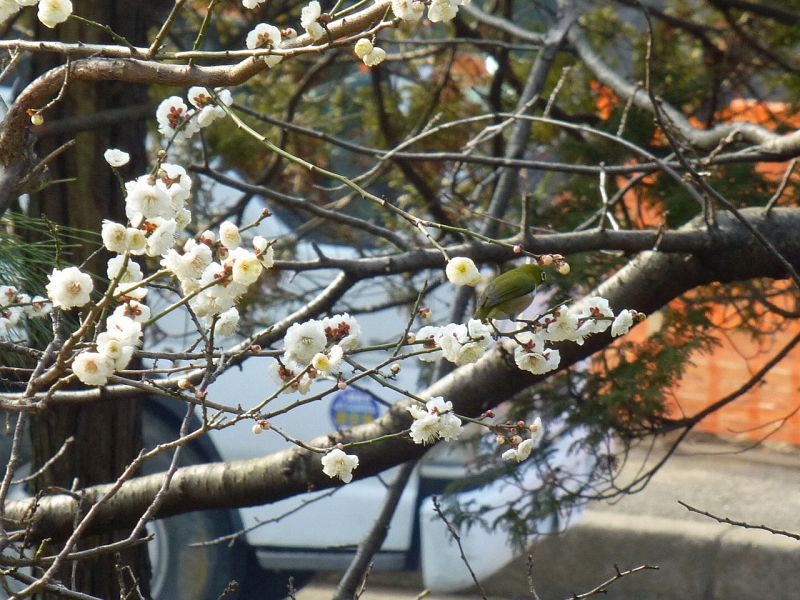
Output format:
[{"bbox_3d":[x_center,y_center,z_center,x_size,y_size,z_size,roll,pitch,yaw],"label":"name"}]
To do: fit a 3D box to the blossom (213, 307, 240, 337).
[{"bbox_3d":[-0.130,0.017,5.000,0.023,0.025,0.013,0,24,-23],"label":"blossom"}]

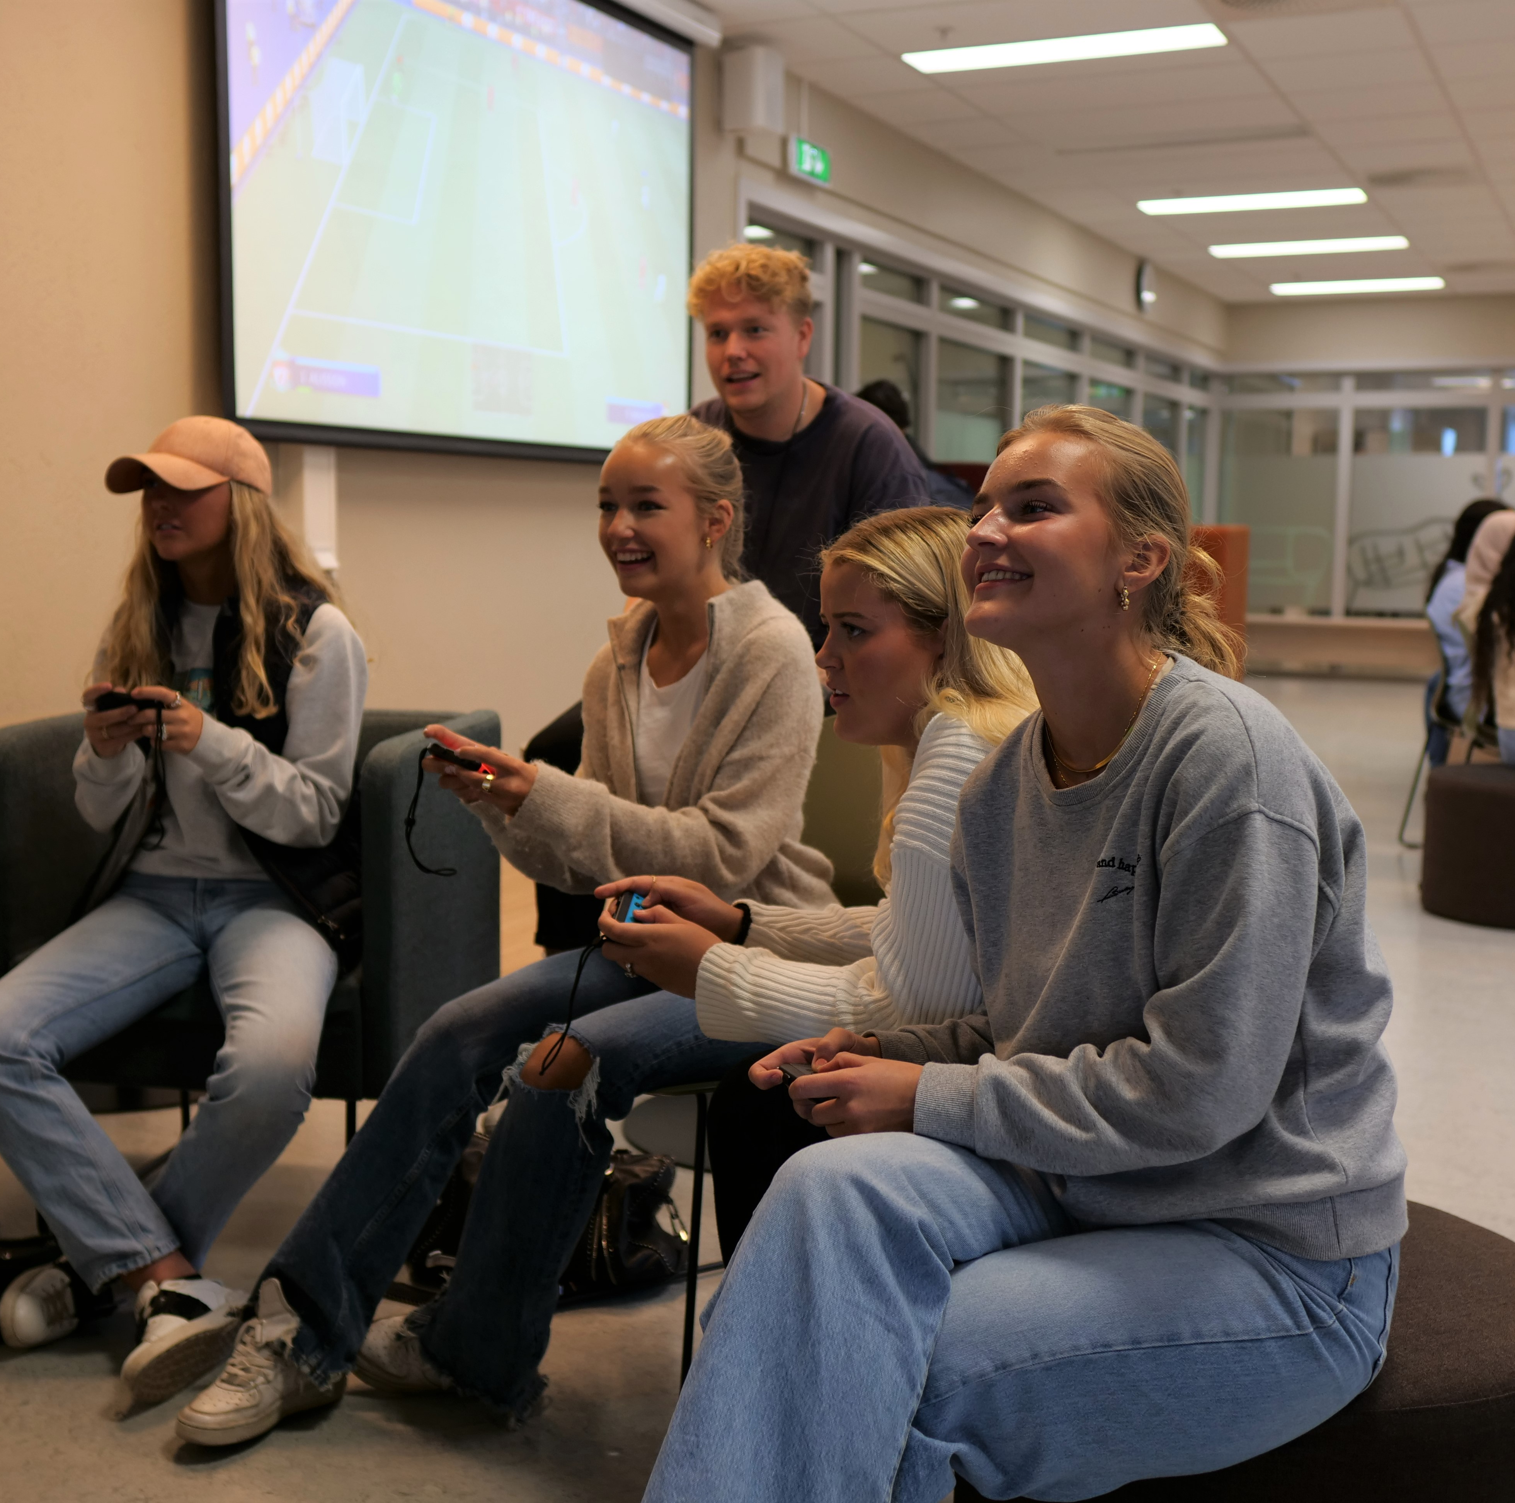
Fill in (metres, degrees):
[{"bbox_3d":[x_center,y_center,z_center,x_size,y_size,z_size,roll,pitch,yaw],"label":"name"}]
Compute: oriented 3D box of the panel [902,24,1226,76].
[{"bbox_3d":[1.112,-2.578,6.788,1.180,0.050,0.300,4,8,26],"label":"panel"}]

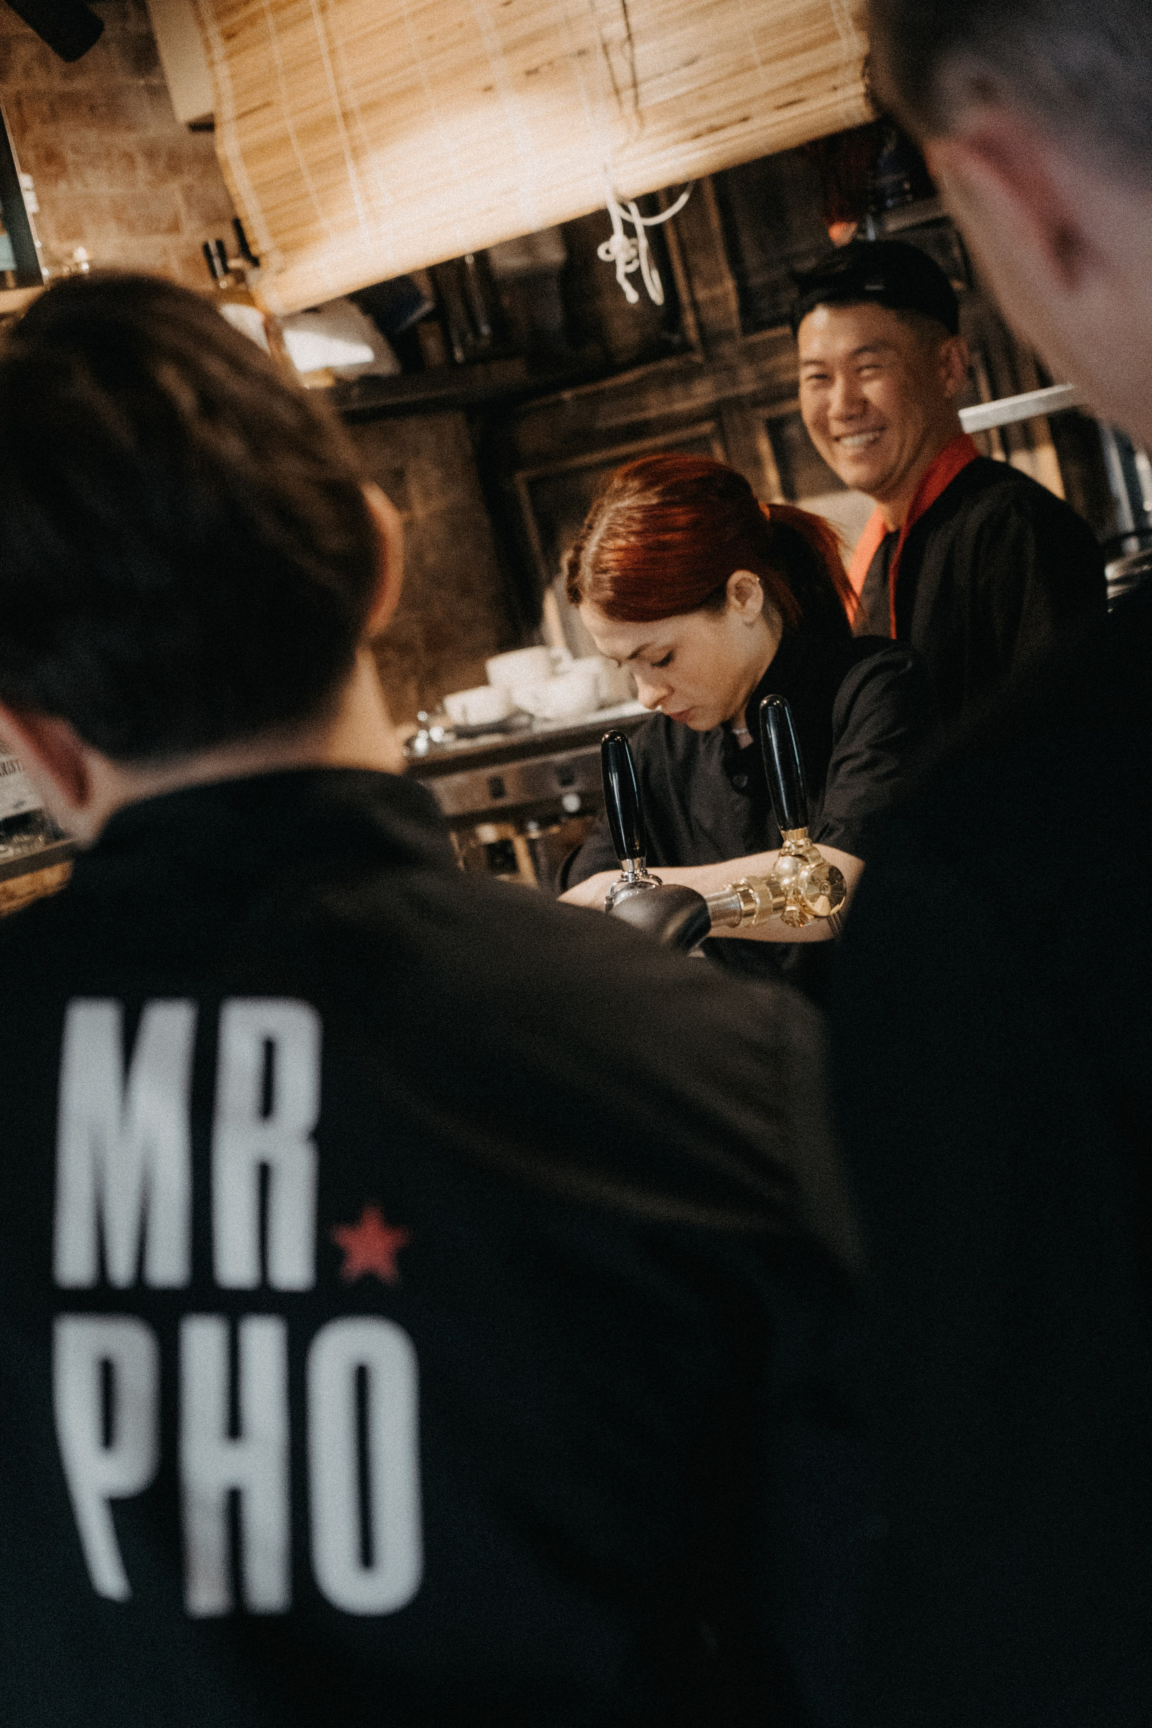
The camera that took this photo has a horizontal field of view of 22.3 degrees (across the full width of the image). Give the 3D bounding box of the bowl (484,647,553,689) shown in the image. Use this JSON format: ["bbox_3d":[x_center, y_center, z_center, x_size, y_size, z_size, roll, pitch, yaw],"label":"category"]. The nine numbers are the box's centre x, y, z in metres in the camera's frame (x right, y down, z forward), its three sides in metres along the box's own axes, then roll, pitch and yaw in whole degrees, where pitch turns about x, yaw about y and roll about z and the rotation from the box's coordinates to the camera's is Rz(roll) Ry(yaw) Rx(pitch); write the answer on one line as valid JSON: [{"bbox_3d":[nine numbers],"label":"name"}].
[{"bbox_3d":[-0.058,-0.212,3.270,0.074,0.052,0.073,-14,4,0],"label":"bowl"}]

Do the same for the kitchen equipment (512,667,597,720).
[{"bbox_3d":[-0.020,-0.186,3.220,0.091,0.051,0.092,-14,4,0],"label":"kitchen equipment"}]

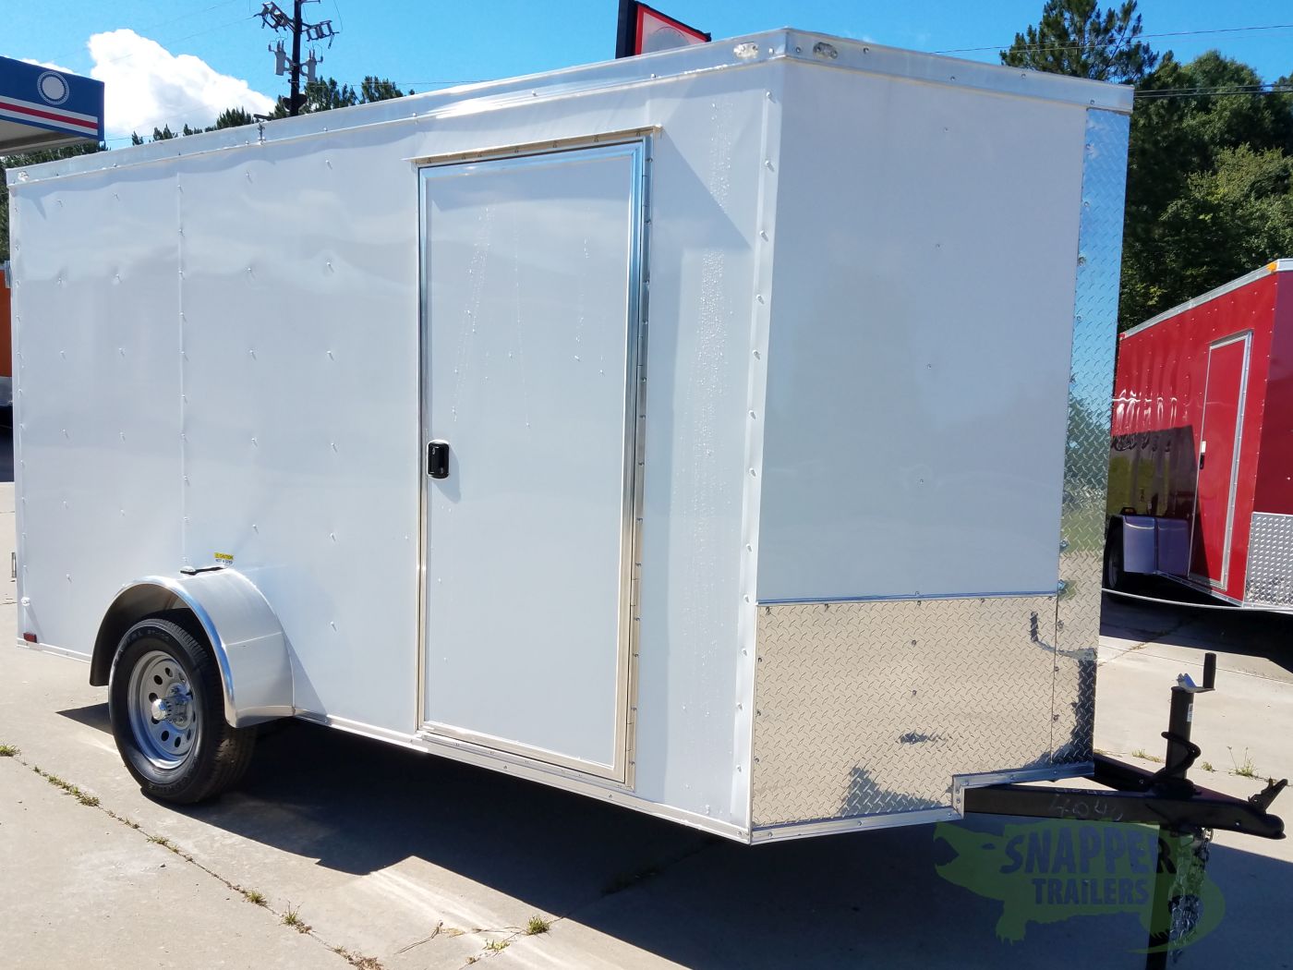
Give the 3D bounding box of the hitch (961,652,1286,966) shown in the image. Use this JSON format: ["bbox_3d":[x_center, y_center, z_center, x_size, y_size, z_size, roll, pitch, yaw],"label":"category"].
[{"bbox_3d":[1.470,0.996,2.993,0.845,1.040,0.830,4,5,30],"label":"hitch"}]

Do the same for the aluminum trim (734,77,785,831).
[{"bbox_3d":[0.295,-0.060,2.564,0.060,1.985,0.030,4,5,30],"label":"aluminum trim"}]

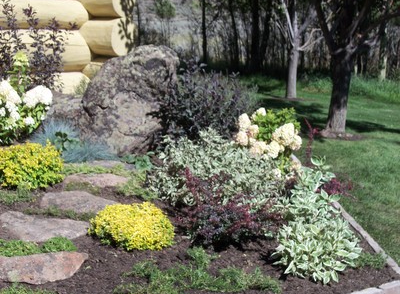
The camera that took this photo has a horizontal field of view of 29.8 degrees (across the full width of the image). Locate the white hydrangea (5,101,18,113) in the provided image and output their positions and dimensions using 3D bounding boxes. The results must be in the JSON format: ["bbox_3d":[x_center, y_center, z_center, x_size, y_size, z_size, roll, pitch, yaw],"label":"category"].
[{"bbox_3d":[-1.606,-0.337,6.400,0.119,0.097,0.097,0,12,0],"label":"white hydrangea"}]

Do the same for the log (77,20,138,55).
[{"bbox_3d":[-0.950,-1.136,7.770,0.500,0.370,0.370,9,13,42],"label":"log"}]

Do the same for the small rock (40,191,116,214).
[{"bbox_3d":[-0.891,0.421,5.600,0.600,0.090,0.400,0,9,0],"label":"small rock"}]

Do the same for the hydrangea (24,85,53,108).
[{"bbox_3d":[-1.376,-0.430,6.400,0.235,0.185,0.200,0,9,0],"label":"hydrangea"}]

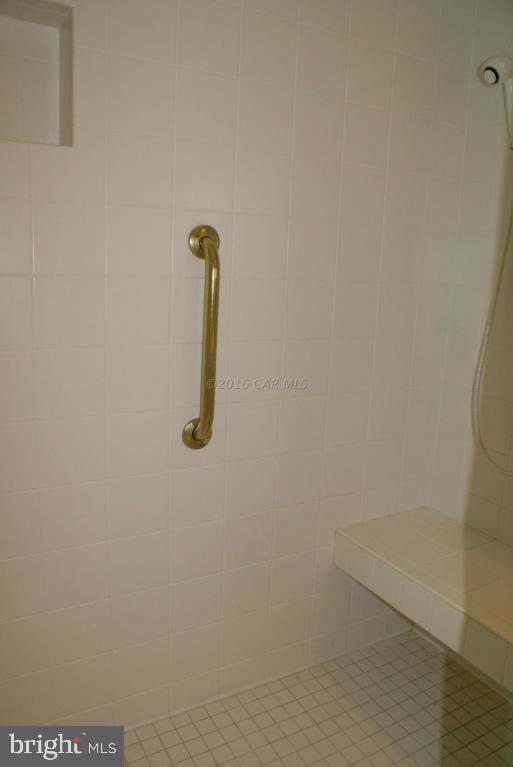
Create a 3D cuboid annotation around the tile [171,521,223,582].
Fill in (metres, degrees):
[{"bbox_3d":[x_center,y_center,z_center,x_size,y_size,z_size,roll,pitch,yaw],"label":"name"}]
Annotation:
[{"bbox_3d":[-0.157,0.431,1.494,0.151,0.151,0.009,-4,12,-29],"label":"tile"}]

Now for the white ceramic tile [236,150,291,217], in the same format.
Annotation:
[{"bbox_3d":[0.017,-0.480,1.384,0.152,0.152,0.010,-4,13,-29],"label":"white ceramic tile"}]

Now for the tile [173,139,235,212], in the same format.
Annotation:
[{"bbox_3d":[-0.119,-0.472,1.326,0.152,0.152,0.010,-4,13,-29],"label":"tile"}]

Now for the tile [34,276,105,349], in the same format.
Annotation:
[{"bbox_3d":[-0.397,-0.151,1.222,0.152,0.152,0.010,-4,13,-29],"label":"tile"}]

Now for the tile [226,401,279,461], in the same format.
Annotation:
[{"bbox_3d":[-0.010,0.123,1.508,0.150,0.150,0.009,-4,13,-29],"label":"tile"}]

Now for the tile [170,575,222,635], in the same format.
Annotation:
[{"bbox_3d":[-0.163,0.583,1.536,0.152,0.152,0.010,-4,13,-29],"label":"tile"}]

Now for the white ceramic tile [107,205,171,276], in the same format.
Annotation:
[{"bbox_3d":[-0.260,-0.314,1.275,0.151,0.151,0.009,-4,12,-29],"label":"white ceramic tile"}]

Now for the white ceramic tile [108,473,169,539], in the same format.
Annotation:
[{"bbox_3d":[-0.282,0.290,1.388,0.152,0.152,0.010,-4,13,-29],"label":"white ceramic tile"}]

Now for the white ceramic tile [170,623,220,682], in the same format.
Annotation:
[{"bbox_3d":[-0.166,0.732,1.553,0.152,0.152,0.010,-4,13,-29],"label":"white ceramic tile"}]

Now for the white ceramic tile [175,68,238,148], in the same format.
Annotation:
[{"bbox_3d":[-0.113,-0.617,1.298,0.152,0.152,0.010,-4,13,-29],"label":"white ceramic tile"}]

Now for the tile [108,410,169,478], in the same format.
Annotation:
[{"bbox_3d":[-0.281,0.142,1.371,0.152,0.152,0.010,-4,13,-29],"label":"tile"}]

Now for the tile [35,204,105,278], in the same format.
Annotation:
[{"bbox_3d":[-0.388,-0.298,1.198,0.150,0.150,0.009,-4,13,-29],"label":"tile"}]

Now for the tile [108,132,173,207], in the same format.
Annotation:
[{"bbox_3d":[-0.253,-0.460,1.253,0.152,0.152,0.010,-4,13,-29],"label":"tile"}]

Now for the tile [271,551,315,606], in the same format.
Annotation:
[{"bbox_3d":[0.104,0.562,1.671,0.151,0.151,0.009,-4,12,-29],"label":"tile"}]

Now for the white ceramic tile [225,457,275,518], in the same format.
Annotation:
[{"bbox_3d":[-0.019,0.273,1.539,0.151,0.151,0.009,-4,12,-29],"label":"white ceramic tile"}]

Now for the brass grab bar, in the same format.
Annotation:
[{"bbox_3d":[-0.114,-0.092,1.349,0.079,0.537,0.080,-4,13,-29],"label":"brass grab bar"}]

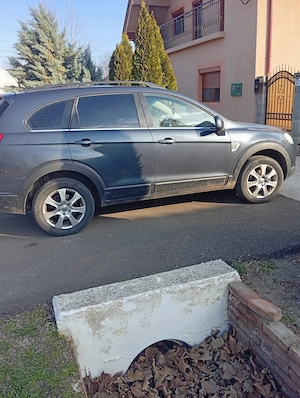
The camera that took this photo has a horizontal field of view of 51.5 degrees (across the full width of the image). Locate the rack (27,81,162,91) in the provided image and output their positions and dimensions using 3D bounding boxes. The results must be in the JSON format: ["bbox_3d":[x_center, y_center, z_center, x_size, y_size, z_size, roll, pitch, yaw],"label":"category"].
[{"bbox_3d":[-0.617,-1.352,3.747,1.660,0.120,0.090,-6,16,-15],"label":"rack"}]

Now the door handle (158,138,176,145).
[{"bbox_3d":[0.215,-0.702,3.813,0.230,0.065,0.055,-4,16,-15],"label":"door handle"}]

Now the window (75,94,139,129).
[{"bbox_3d":[-0.498,-1.036,3.683,0.720,0.370,0.050,-6,-5,-14],"label":"window"}]

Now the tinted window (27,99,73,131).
[{"bbox_3d":[-1.132,-0.946,3.523,0.530,0.350,0.050,-6,-5,-14],"label":"tinted window"}]

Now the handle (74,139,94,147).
[{"bbox_3d":[-0.737,-0.643,3.552,0.230,0.075,0.055,-4,16,-15],"label":"handle"}]

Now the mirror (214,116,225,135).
[{"bbox_3d":[0.872,-0.926,3.906,0.130,0.230,0.220,-4,16,0],"label":"mirror"}]

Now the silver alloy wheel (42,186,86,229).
[{"bbox_3d":[-1.031,0.103,3.779,0.480,0.480,0.180,-8,17,-14],"label":"silver alloy wheel"}]

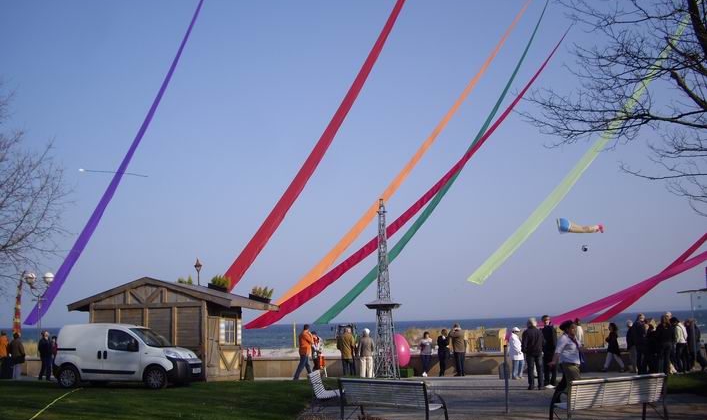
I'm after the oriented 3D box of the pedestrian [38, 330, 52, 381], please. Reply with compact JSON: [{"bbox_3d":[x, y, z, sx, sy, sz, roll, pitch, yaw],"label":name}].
[{"bbox_3d":[-10.478,4.955,26.400,0.360,1.691,0.500,-9,-11,44],"label":"pedestrian"}]

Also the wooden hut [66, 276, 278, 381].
[{"bbox_3d":[-5.866,3.974,25.940,5.737,3.303,3.912,-4,-9,16],"label":"wooden hut"}]

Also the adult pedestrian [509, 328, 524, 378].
[{"bbox_3d":[4.915,4.328,23.400,0.400,1.553,0.500,-4,-8,14],"label":"adult pedestrian"}]

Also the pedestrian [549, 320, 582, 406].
[{"bbox_3d":[4.172,2.997,15.200,0.620,1.661,0.500,-2,-8,3],"label":"pedestrian"}]

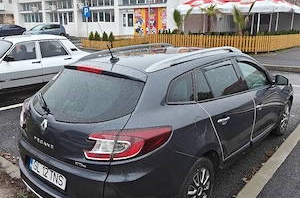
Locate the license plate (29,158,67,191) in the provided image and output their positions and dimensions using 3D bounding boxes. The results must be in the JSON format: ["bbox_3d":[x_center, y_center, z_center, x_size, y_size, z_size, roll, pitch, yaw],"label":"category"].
[{"bbox_3d":[-0.820,0.588,2.201,0.520,0.115,0.015,11,12,39],"label":"license plate"}]

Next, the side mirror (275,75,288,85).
[{"bbox_3d":[1.737,-0.242,3.657,0.190,0.140,0.110,11,18,39],"label":"side mirror"}]

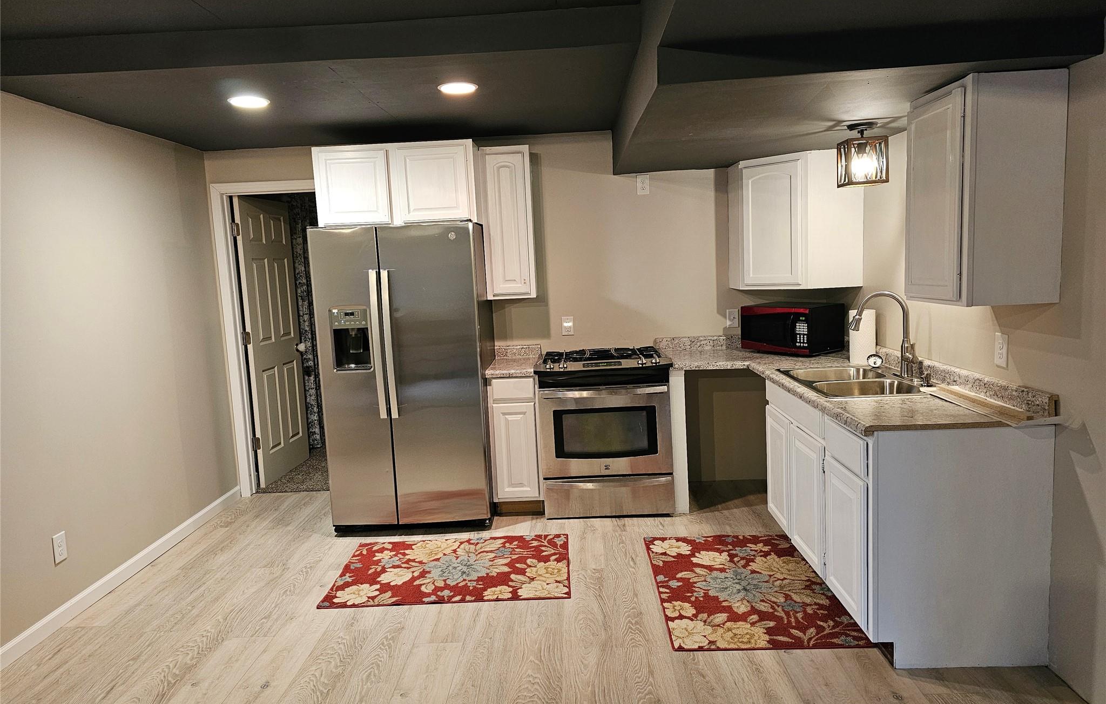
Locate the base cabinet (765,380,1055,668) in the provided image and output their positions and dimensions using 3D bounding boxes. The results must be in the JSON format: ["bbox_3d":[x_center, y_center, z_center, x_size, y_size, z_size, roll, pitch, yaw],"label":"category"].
[{"bbox_3d":[1.449,0.621,3.269,0.642,0.876,1.363,-2,7,2],"label":"base cabinet"}]

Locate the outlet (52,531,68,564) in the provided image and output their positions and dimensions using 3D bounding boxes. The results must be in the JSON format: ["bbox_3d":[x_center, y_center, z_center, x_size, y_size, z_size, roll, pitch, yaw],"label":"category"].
[{"bbox_3d":[-2.210,0.880,3.302,0.009,0.118,0.076,-2,7,2],"label":"outlet"}]

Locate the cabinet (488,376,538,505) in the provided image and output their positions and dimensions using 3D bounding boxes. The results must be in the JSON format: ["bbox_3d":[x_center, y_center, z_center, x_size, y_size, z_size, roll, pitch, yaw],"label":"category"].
[{"bbox_3d":[-0.208,0.521,4.639,0.303,0.853,0.627,-2,7,2],"label":"cabinet"}]

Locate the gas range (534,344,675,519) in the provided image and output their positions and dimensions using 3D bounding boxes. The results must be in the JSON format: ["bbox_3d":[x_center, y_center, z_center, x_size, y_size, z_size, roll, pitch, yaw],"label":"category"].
[{"bbox_3d":[0.319,0.484,4.582,0.767,0.945,0.700,-3,7,2],"label":"gas range"}]

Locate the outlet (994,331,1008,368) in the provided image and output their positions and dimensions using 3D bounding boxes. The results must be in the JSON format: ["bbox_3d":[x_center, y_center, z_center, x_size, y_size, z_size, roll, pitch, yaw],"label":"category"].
[{"bbox_3d":[1.727,-0.006,2.833,0.009,0.118,0.076,-2,7,2],"label":"outlet"}]

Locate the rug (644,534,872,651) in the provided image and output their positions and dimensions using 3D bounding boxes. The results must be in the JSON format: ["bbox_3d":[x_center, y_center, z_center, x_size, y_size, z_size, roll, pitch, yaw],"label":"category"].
[{"bbox_3d":[0.879,1.070,3.414,0.793,0.010,1.180,-3,7,2],"label":"rug"}]

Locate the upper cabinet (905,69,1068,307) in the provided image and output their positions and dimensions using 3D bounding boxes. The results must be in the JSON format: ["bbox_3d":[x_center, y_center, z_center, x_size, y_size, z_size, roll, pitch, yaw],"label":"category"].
[{"bbox_3d":[1.537,-0.565,2.664,0.328,0.760,0.446,-2,7,2],"label":"upper cabinet"}]

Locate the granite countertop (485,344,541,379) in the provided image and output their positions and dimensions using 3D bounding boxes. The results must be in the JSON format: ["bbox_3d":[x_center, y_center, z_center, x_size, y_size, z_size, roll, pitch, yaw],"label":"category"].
[{"bbox_3d":[-0.236,0.050,4.600,0.311,0.119,0.644,-3,7,2],"label":"granite countertop"}]

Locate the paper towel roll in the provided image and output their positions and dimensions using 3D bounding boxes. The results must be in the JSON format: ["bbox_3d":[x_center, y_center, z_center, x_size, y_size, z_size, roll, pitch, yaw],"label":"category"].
[{"bbox_3d":[1.659,-0.085,3.935,0.138,0.283,0.138,-3,7,2],"label":"paper towel roll"}]

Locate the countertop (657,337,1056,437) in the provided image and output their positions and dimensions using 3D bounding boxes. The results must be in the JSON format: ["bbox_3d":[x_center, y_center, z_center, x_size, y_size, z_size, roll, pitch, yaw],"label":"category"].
[{"bbox_3d":[1.208,0.087,3.709,1.121,0.119,2.343,-3,7,2],"label":"countertop"}]

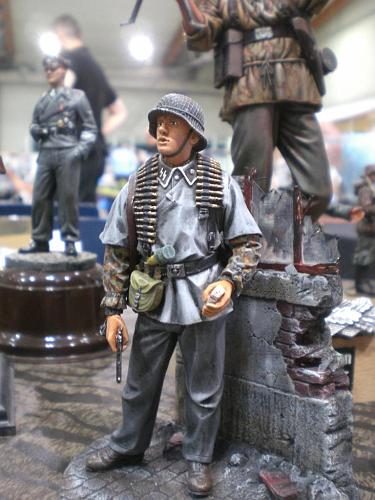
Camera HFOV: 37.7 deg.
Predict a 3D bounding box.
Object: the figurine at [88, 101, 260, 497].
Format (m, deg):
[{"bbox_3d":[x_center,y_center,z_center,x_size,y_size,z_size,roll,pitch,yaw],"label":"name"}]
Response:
[{"bbox_3d":[-0.003,0.014,0.168,0.051,0.120,0.038,2,8,13],"label":"figurine"}]

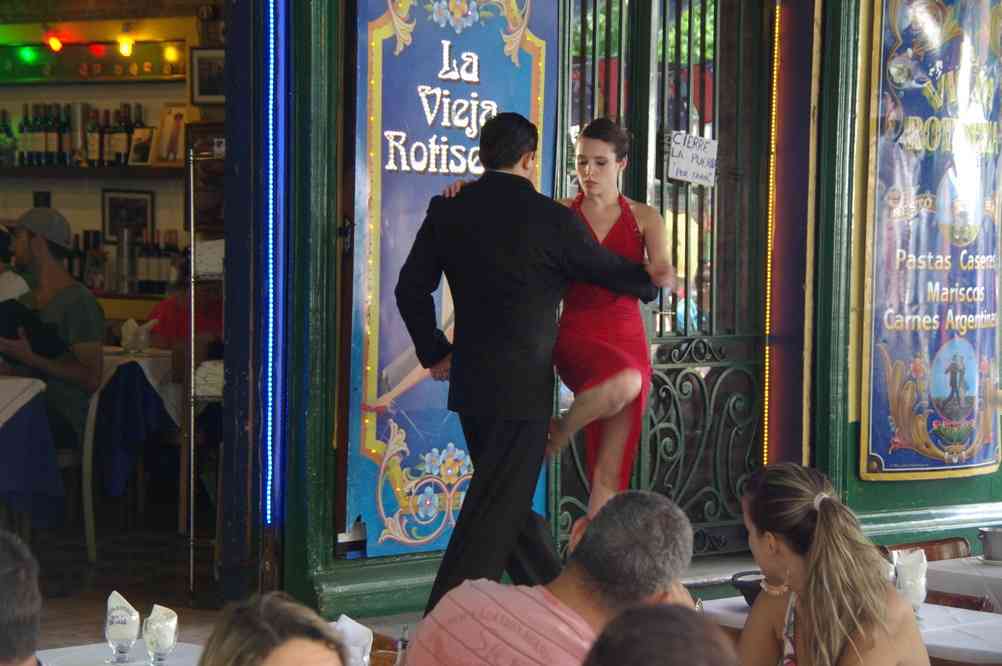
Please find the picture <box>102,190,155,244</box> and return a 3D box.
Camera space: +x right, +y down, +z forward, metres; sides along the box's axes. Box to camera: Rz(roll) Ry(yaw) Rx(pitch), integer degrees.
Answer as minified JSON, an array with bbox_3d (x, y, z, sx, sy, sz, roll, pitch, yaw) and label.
[{"bbox_3d":[-1.842,-0.573,13.350,0.320,0.268,0.025,3,4,30],"label":"picture"}]

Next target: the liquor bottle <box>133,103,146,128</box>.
[{"bbox_3d":[-1.809,-0.992,13.500,0.076,0.318,0.076,3,4,38],"label":"liquor bottle"}]

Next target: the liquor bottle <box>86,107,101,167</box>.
[{"bbox_3d":[-2.010,-0.962,13.300,0.074,0.290,0.074,1,4,0],"label":"liquor bottle"}]

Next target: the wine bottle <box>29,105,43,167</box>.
[{"bbox_3d":[-2.353,-0.998,13.650,0.076,0.316,0.076,1,3,0],"label":"wine bottle"}]

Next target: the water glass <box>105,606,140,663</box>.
[{"bbox_3d":[-0.828,0.662,5.900,0.078,0.124,0.078,1,4,0],"label":"water glass"}]

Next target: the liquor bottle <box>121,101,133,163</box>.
[{"bbox_3d":[-1.833,-0.972,13.200,0.074,0.303,0.074,1,4,0],"label":"liquor bottle"}]

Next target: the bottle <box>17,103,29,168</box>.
[{"bbox_3d":[-2.423,-1.004,13.700,0.076,0.323,0.076,1,3,0],"label":"bottle"}]

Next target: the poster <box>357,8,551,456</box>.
[{"bbox_3d":[-0.165,-0.295,9.200,0.880,1.780,0.030,-2,5,-40],"label":"poster"}]

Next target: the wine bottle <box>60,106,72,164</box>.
[{"bbox_3d":[-2.156,-0.979,13.400,0.074,0.303,0.074,1,4,0],"label":"wine bottle"}]

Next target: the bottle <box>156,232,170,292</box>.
[{"bbox_3d":[-1.612,-0.337,12.900,0.075,0.292,0.075,1,4,0],"label":"bottle"}]

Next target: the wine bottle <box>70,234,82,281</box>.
[{"bbox_3d":[-2.109,-0.348,13.400,0.076,0.283,0.076,3,4,38],"label":"wine bottle"}]

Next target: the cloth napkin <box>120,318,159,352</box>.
[{"bbox_3d":[-1.515,0.008,11.300,0.155,0.140,0.090,1,3,0],"label":"cloth napkin"}]

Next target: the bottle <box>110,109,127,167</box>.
[{"bbox_3d":[-1.915,-0.974,13.500,0.076,0.285,0.076,1,3,0],"label":"bottle"}]

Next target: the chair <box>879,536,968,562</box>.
[{"bbox_3d":[1.236,0.961,6.725,0.480,0.850,0.430,3,4,41],"label":"chair"}]

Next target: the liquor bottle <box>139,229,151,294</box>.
[{"bbox_3d":[-1.709,-0.343,12.950,0.074,0.308,0.074,1,4,0],"label":"liquor bottle"}]

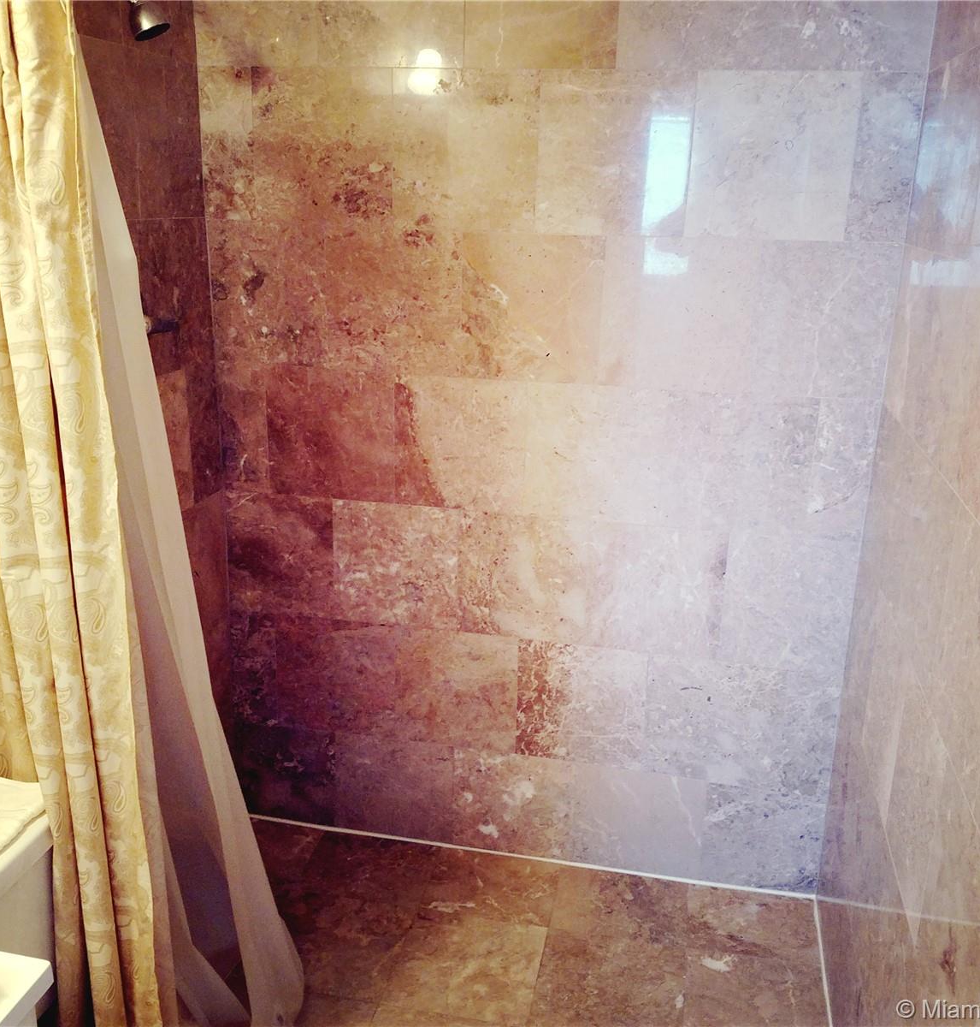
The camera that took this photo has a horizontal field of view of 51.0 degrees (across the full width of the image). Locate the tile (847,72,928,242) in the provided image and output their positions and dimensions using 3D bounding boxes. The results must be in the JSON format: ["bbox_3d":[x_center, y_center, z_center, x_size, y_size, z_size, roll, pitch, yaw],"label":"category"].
[{"bbox_3d":[0.754,-0.680,1.978,0.119,0.314,0.014,5,18,10],"label":"tile"}]

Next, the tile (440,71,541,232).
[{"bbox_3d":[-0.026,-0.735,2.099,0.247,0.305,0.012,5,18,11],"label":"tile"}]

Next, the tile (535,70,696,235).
[{"bbox_3d":[0.247,-0.721,2.068,0.305,0.314,0.014,5,18,10],"label":"tile"}]

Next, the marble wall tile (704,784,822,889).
[{"bbox_3d":[0.648,0.763,2.453,0.281,0.276,0.014,5,18,10],"label":"marble wall tile"}]

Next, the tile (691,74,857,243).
[{"bbox_3d":[0.546,-0.697,2.015,0.305,0.314,0.014,5,18,10],"label":"tile"}]

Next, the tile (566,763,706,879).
[{"bbox_3d":[0.357,0.743,2.474,0.305,0.282,0.012,5,18,11],"label":"tile"}]

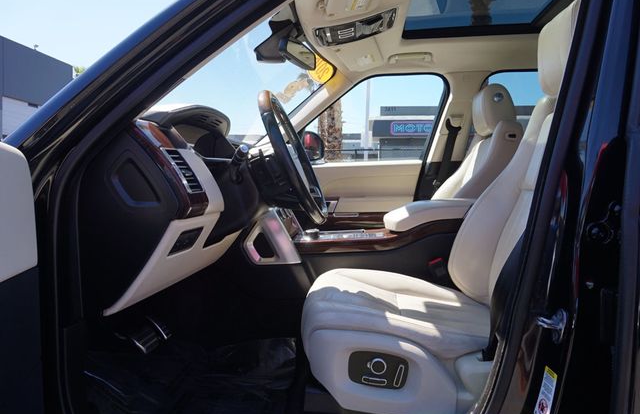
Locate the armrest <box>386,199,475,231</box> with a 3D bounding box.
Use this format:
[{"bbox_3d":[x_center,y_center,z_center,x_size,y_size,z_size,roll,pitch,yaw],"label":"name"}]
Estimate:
[{"bbox_3d":[0.413,0.021,1.464,0.375,0.110,0.250,1,3,7],"label":"armrest"}]

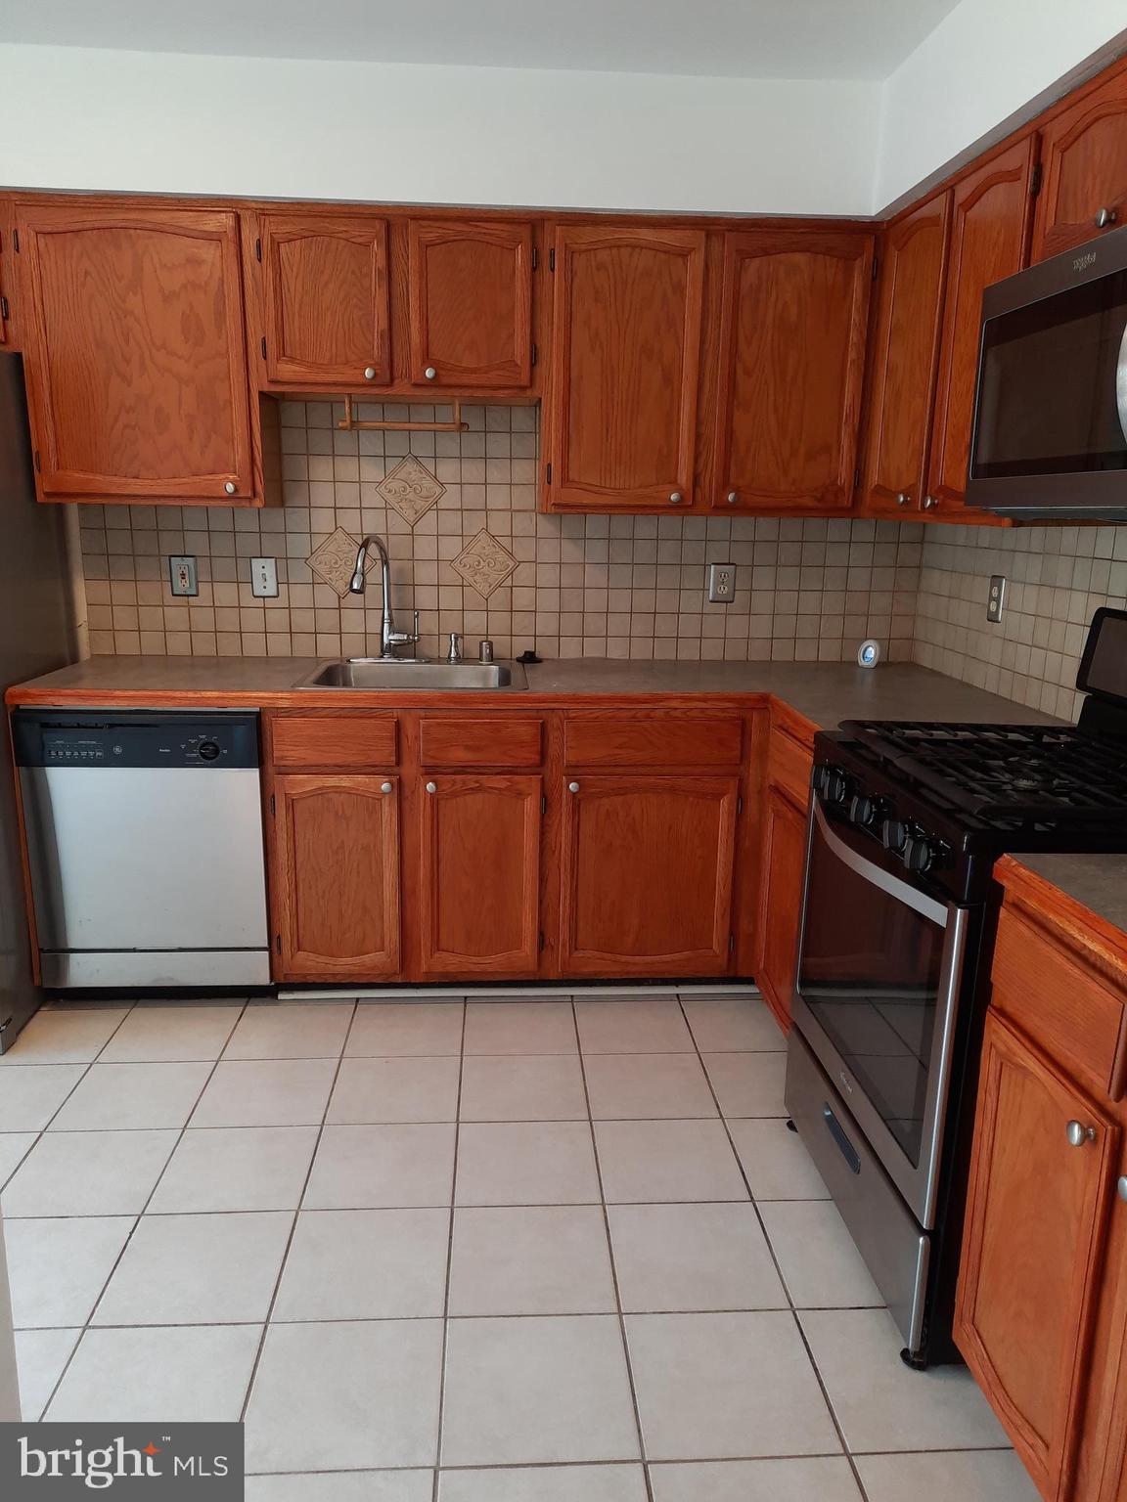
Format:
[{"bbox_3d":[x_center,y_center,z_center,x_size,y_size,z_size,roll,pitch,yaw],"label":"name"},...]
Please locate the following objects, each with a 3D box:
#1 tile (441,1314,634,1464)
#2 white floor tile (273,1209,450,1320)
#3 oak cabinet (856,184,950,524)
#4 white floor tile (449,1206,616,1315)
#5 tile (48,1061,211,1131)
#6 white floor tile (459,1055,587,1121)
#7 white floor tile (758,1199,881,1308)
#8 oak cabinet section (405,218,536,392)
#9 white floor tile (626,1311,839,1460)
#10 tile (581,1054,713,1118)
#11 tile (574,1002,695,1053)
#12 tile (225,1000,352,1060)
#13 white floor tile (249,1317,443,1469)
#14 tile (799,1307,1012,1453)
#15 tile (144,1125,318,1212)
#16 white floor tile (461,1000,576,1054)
[{"bbox_3d":[-0.041,1.033,1.761,0.303,0.010,0.300,0,13,-4],"label":"tile"},{"bbox_3d":[-0.368,0.966,2.046,0.303,0.010,0.302,0,13,-4],"label":"white floor tile"},{"bbox_3d":[1.003,-0.976,2.773,0.320,0.745,0.485,0,13,-4],"label":"oak cabinet"},{"bbox_3d":[-0.060,0.967,2.066,0.303,0.010,0.302,0,13,-4],"label":"white floor tile"},{"bbox_3d":[-1.022,0.828,2.606,0.303,0.010,0.302,0,13,-4],"label":"tile"},{"bbox_3d":[-0.097,0.825,2.647,0.303,0.010,0.300,0,13,-4],"label":"white floor tile"},{"bbox_3d":[0.555,0.965,2.095,0.303,0.010,0.300,0,13,-4],"label":"white floor tile"},{"bbox_3d":[-0.256,-1.217,3.037,0.340,0.440,0.310,0,13,-4],"label":"oak cabinet section"},{"bbox_3d":[0.266,1.033,1.780,0.303,0.010,0.300,0,13,-4],"label":"white floor tile"},{"bbox_3d":[0.211,0.826,2.667,0.303,0.010,0.300,0,13,-4],"label":"tile"},{"bbox_3d":[0.190,0.758,2.957,0.301,0.010,0.301,0,13,-4],"label":"tile"},{"bbox_3d":[-0.727,0.754,2.899,0.301,0.010,0.301,0,13,-4],"label":"tile"},{"bbox_3d":[-0.350,1.035,1.747,0.303,0.010,0.302,0,13,-4],"label":"white floor tile"},{"bbox_3d":[0.570,1.026,1.784,0.301,0.010,0.301,0,13,-4],"label":"tile"},{"bbox_3d":[-0.693,0.893,2.313,0.303,0.010,0.300,0,13,-4],"label":"tile"},{"bbox_3d":[-0.115,0.756,2.943,0.303,0.010,0.300,0,13,-4],"label":"white floor tile"}]

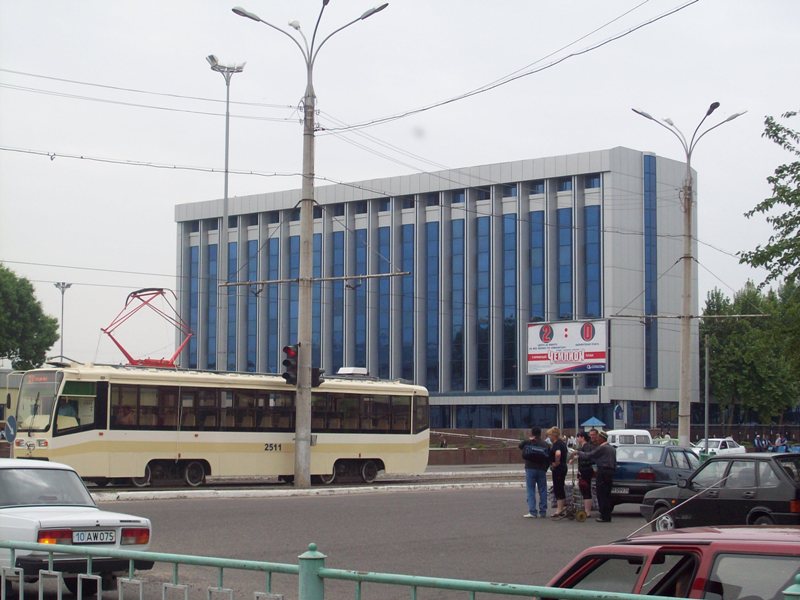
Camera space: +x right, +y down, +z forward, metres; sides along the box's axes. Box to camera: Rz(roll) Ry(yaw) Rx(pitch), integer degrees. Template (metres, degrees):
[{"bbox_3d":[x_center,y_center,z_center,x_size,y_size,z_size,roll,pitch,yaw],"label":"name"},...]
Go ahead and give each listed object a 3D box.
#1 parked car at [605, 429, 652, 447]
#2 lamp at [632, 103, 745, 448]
[{"bbox_3d":[12.122,8.119,89.139,3.500,1.880,1.420,1,-5,-8],"label":"parked car"},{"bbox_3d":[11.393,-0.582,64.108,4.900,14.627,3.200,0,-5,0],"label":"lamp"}]

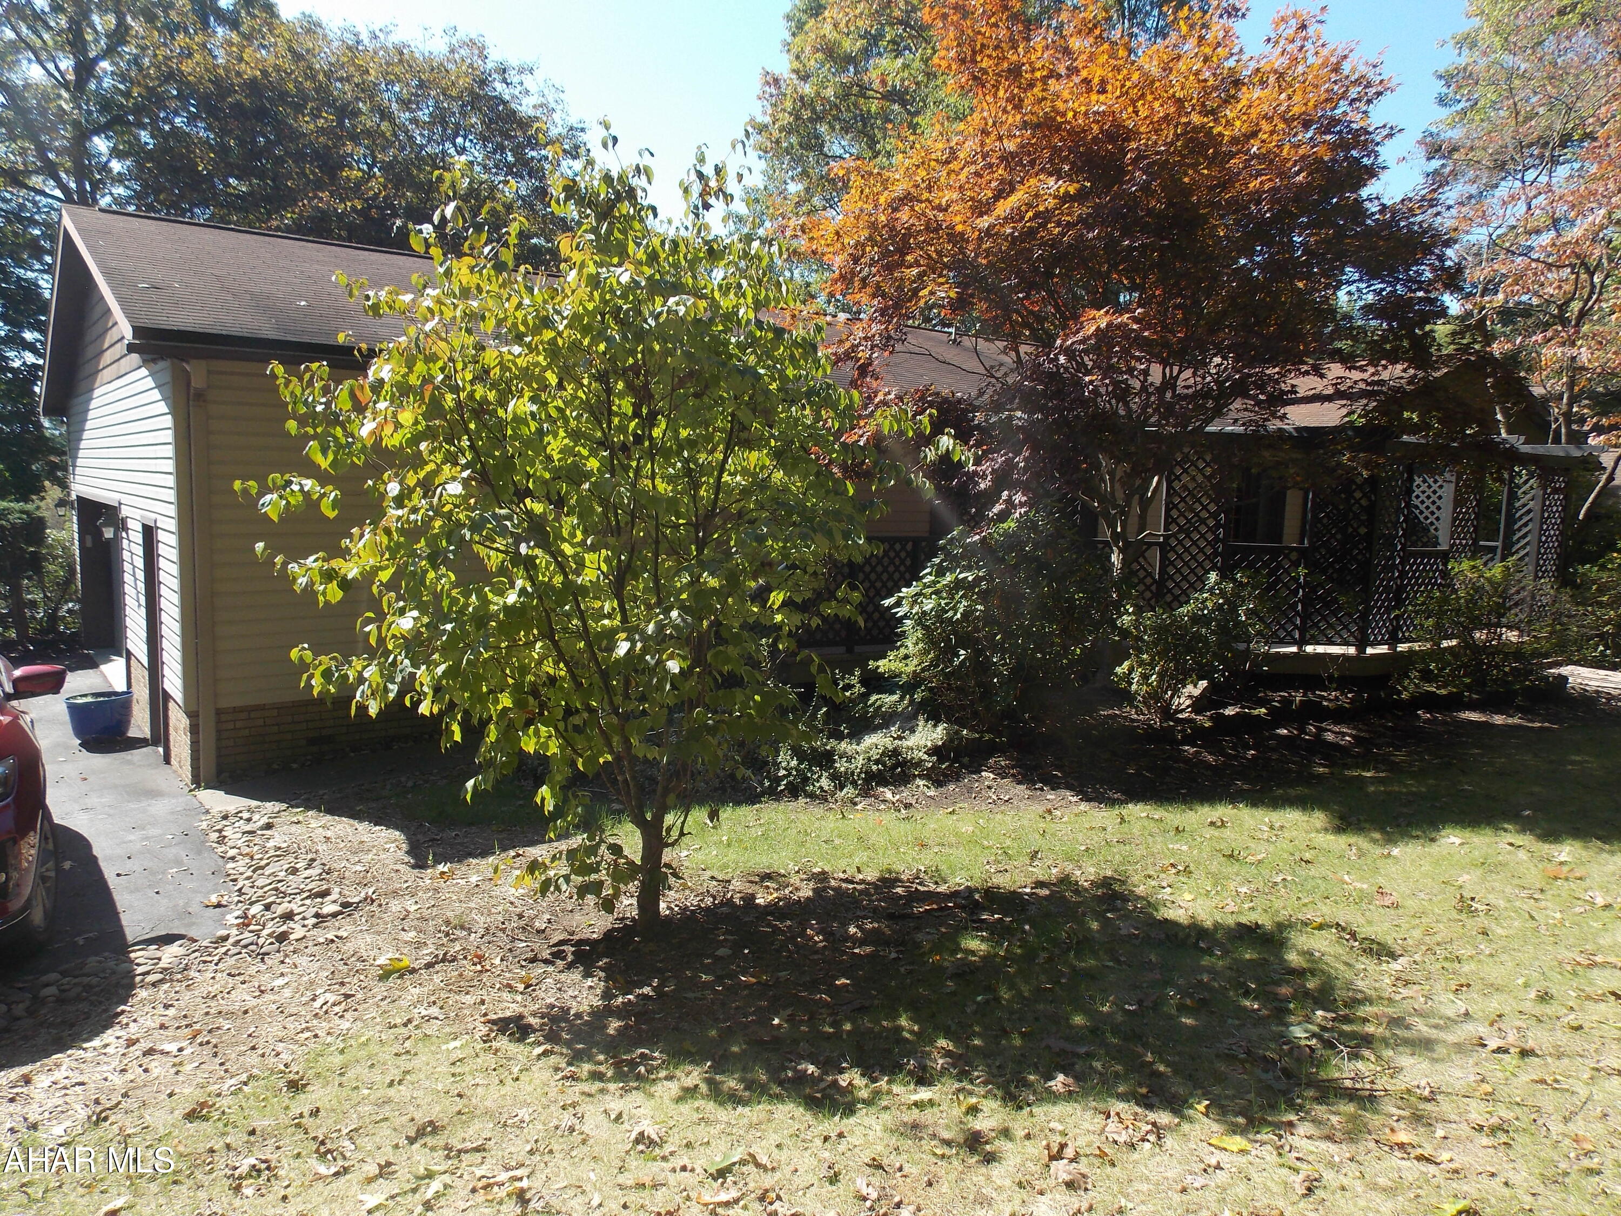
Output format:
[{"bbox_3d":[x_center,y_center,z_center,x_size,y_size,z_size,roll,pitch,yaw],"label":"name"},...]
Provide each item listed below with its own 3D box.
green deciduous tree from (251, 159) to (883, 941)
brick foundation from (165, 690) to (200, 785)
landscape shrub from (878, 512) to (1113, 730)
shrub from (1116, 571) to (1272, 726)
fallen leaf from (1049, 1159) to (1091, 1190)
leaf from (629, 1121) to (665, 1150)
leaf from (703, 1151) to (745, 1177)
[{"bbox_3d":[-0.998,-0.232,4.627,2.650,3.200,2.500,0,7,-12],"label":"green deciduous tree"},{"bbox_3d":[-5.088,1.049,9.130,0.130,0.580,1.100,-3,8,-37],"label":"brick foundation"},{"bbox_3d":[1.599,0.115,9.750,2.000,1.870,1.750,3,7,9],"label":"landscape shrub"},{"bbox_3d":[3.368,0.350,9.850,1.330,1.320,1.200,4,7,19],"label":"shrub"},{"bbox_3d":[0.640,1.395,2.766,0.100,0.040,0.085,-2,3,12],"label":"fallen leaf"},{"bbox_3d":[-0.439,1.425,3.029,0.095,0.040,0.085,-3,3,-10],"label":"leaf"},{"bbox_3d":[-0.223,1.428,2.891,0.105,0.030,0.080,-3,3,-6],"label":"leaf"}]

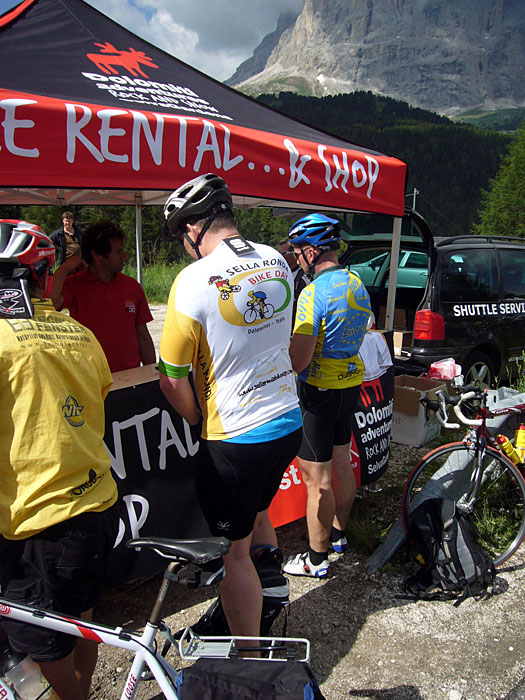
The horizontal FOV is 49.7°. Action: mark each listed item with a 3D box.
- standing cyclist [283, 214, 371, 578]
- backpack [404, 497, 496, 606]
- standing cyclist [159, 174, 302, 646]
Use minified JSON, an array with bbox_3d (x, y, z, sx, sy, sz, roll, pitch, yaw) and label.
[{"bbox_3d":[0.283,0.258,2.814,0.455,1.802,0.475,11,16,37],"label":"standing cyclist"},{"bbox_3d":[0.915,0.959,2.785,0.267,0.465,0.327,-1,8,43],"label":"backpack"},{"bbox_3d":[-0.124,0.350,2.187,0.544,1.891,0.525,-9,16,-37],"label":"standing cyclist"}]

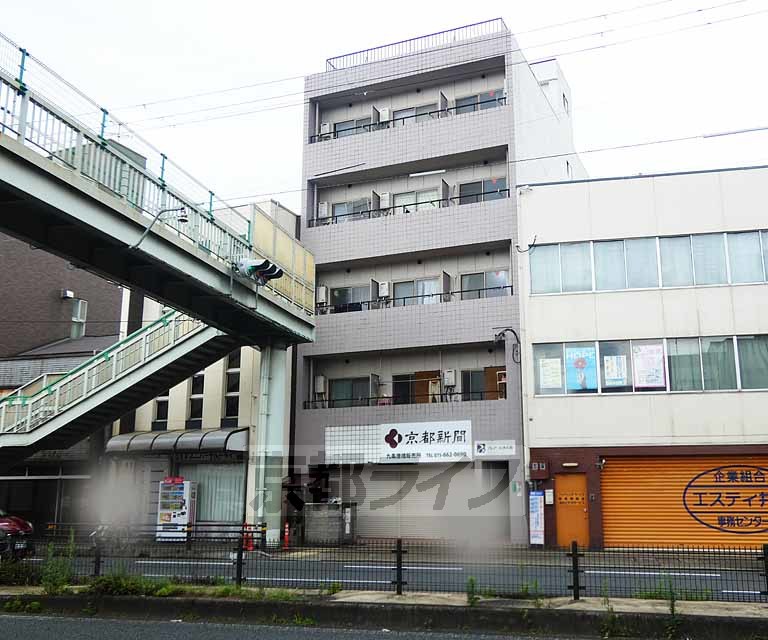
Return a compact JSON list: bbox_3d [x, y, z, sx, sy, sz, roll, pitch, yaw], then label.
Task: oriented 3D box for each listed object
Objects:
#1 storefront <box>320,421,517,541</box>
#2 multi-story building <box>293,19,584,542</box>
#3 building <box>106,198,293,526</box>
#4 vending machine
[{"bbox_3d":[0.951,4.647,21.347,5.980,3.380,0.800,-5,-14,22],"label":"storefront"},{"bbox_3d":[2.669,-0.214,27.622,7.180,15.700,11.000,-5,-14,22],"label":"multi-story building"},{"bbox_3d":[-5.238,2.433,28.707,6.350,11.150,8.100,-5,-14,22],"label":"building"},{"bbox_3d":[-6.570,6.040,23.510,1.030,1.890,0.600,-2,-13,10],"label":"vending machine"}]

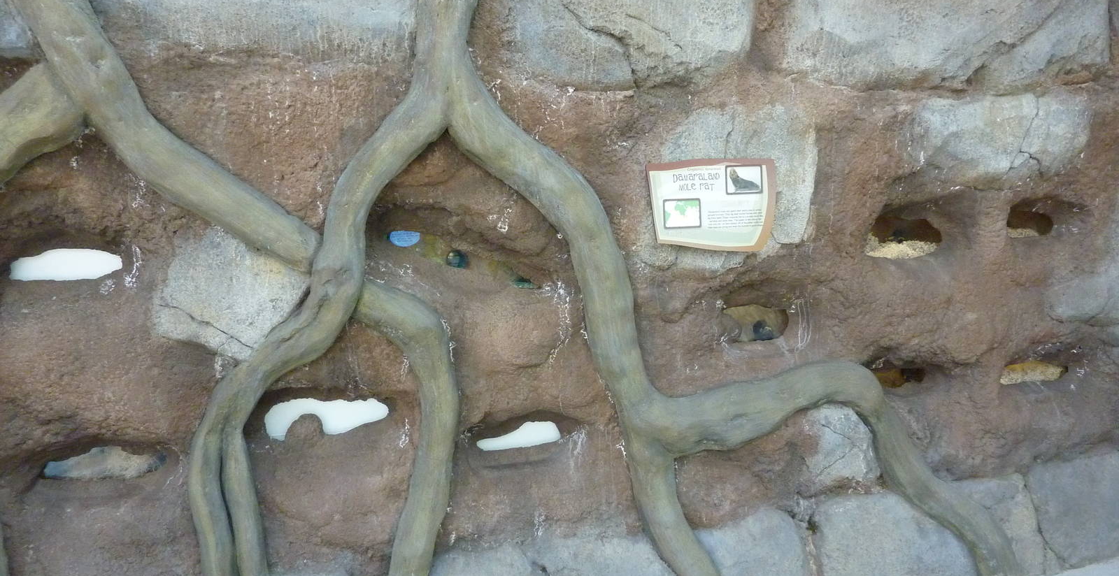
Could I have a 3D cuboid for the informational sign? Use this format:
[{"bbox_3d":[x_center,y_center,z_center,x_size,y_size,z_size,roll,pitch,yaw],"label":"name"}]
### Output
[{"bbox_3d":[0.461,-0.246,2.446,0.434,0.281,0.025,-4,5,-17],"label":"informational sign"}]

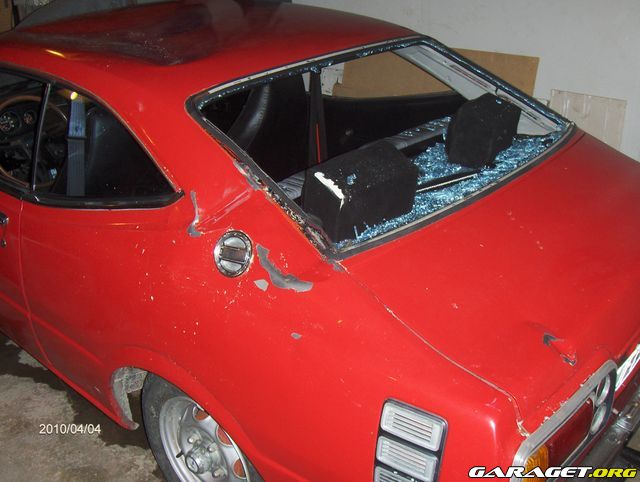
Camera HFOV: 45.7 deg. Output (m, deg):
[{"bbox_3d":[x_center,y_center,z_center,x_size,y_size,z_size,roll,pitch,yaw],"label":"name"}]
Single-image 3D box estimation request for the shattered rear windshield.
[{"bbox_3d":[0.249,-0.360,2.146,0.620,0.100,1.220,41,42,22],"label":"shattered rear windshield"}]

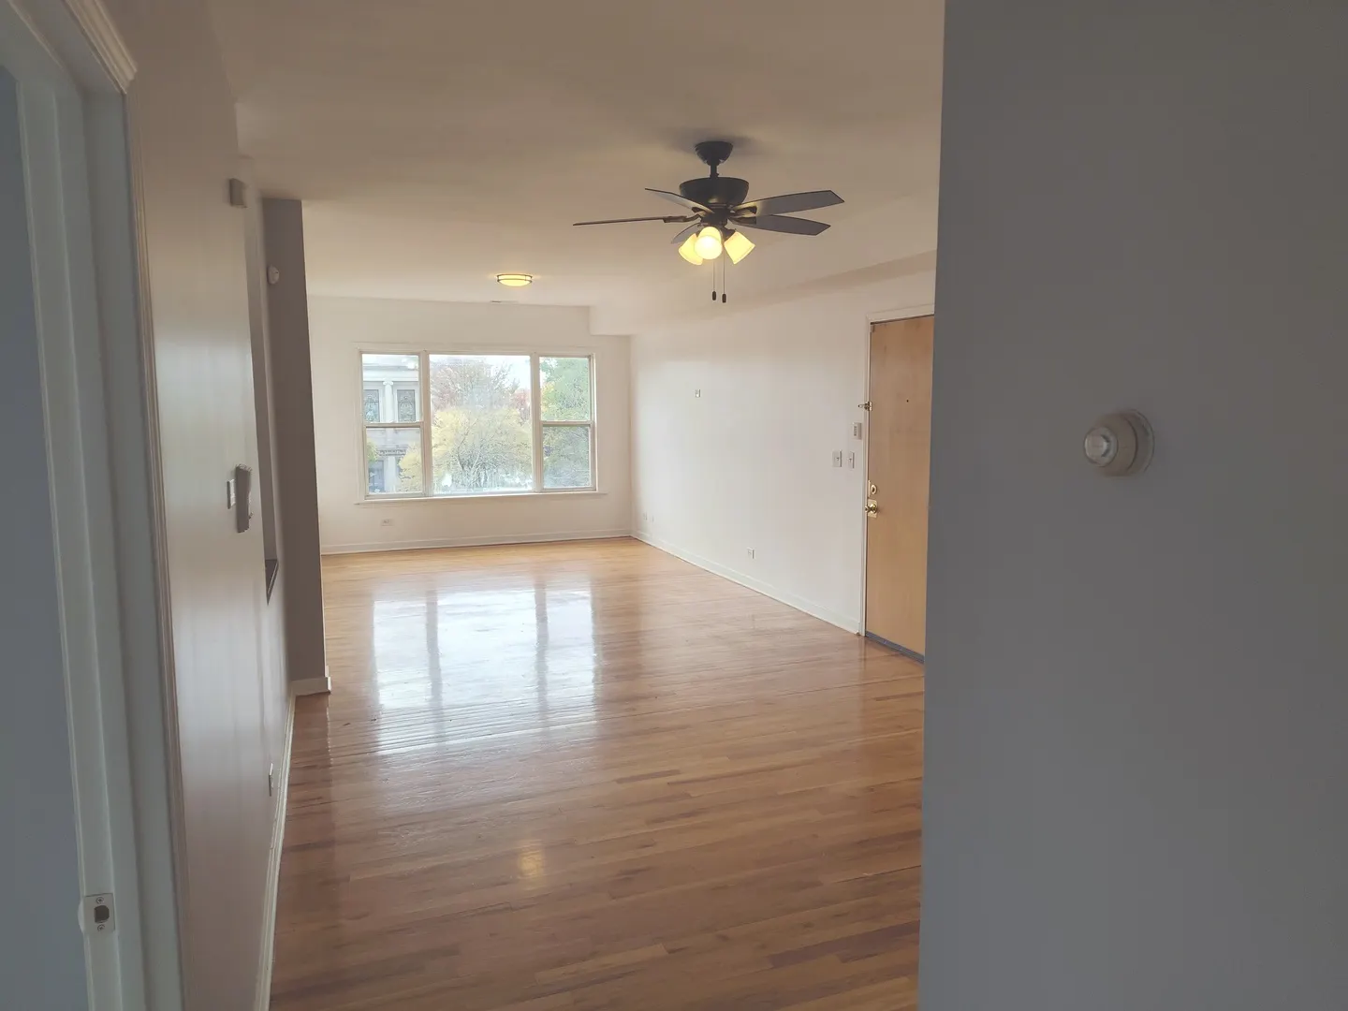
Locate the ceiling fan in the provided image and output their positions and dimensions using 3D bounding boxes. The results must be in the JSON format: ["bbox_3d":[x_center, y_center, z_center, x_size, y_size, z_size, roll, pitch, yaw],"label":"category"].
[{"bbox_3d":[0.184,-1.386,4.127,1.300,0.543,1.300,-3,7,-21],"label":"ceiling fan"}]

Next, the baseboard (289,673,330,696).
[{"bbox_3d":[-2.054,1.025,5.096,0.190,0.100,0.025,-3,7,-21],"label":"baseboard"}]

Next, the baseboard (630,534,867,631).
[{"bbox_3d":[0.380,0.603,8.767,0.020,0.100,5.249,-3,7,-21],"label":"baseboard"}]

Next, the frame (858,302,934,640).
[{"bbox_3d":[1.515,-0.133,5.773,0.050,2.130,0.860,-3,7,-21],"label":"frame"}]

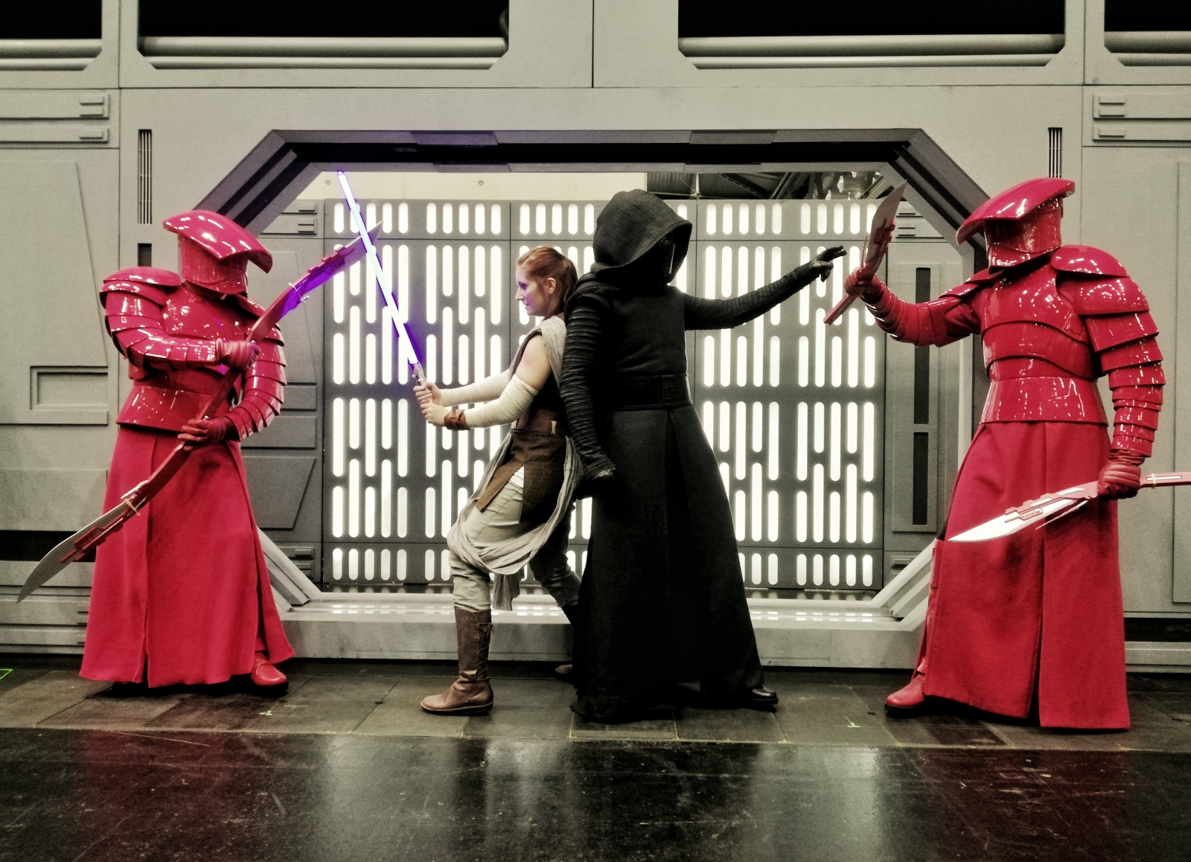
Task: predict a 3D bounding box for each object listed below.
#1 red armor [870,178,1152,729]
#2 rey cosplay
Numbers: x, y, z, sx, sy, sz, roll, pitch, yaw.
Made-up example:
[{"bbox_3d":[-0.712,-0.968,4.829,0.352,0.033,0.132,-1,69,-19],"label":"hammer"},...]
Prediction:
[{"bbox_3d":[1.440,0.056,3.130,0.920,1.900,0.720,1,1,40],"label":"red armor"},{"bbox_3d":[-0.330,0.144,3.340,0.680,1.690,0.550,1,0,2],"label":"rey cosplay"}]

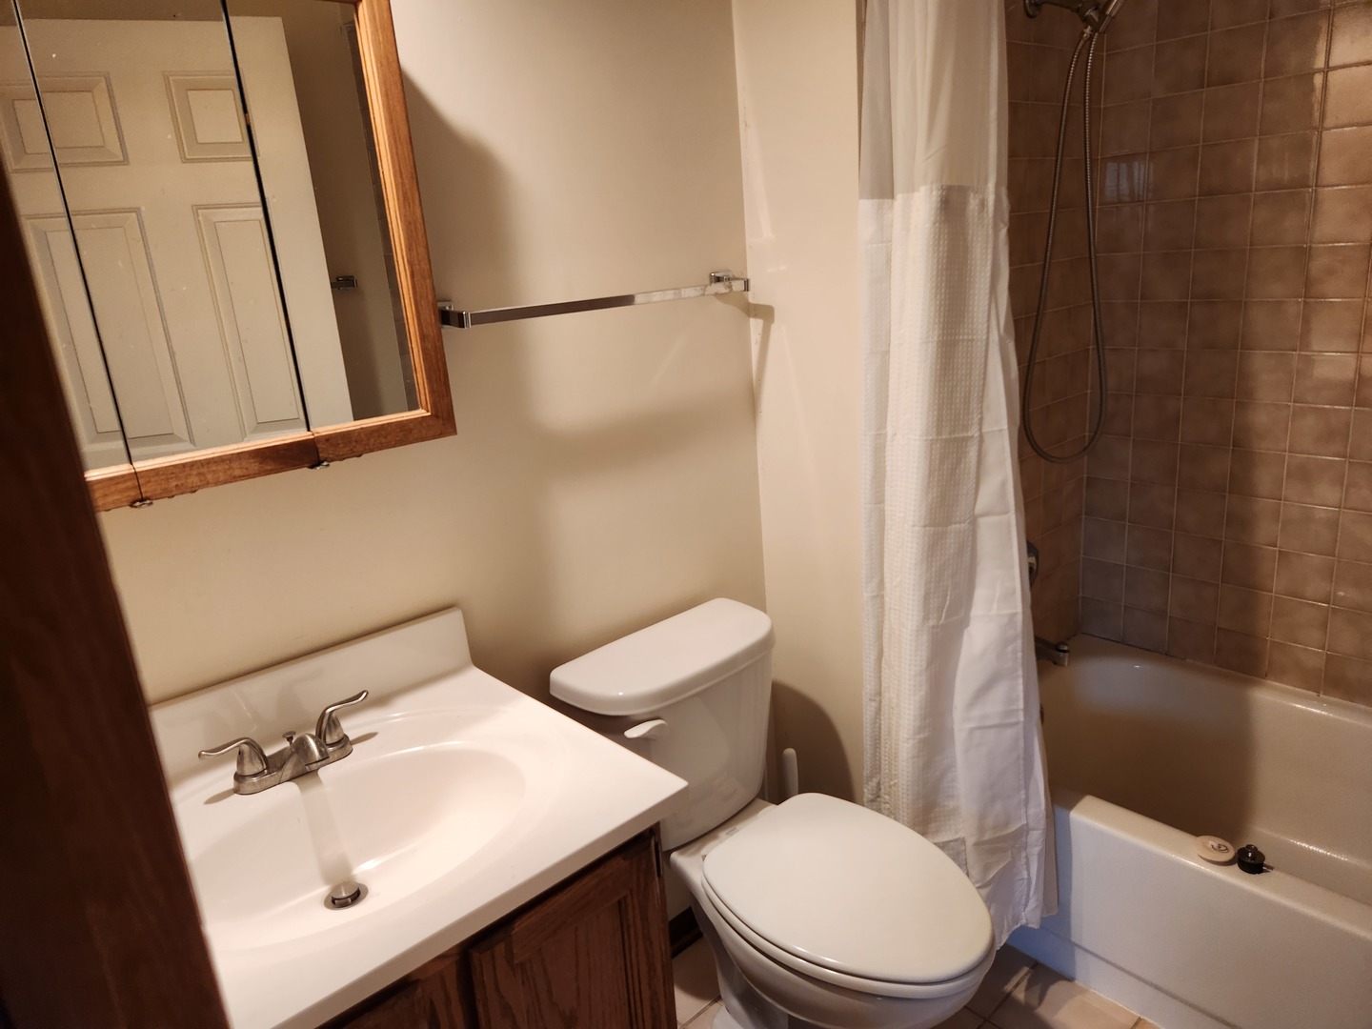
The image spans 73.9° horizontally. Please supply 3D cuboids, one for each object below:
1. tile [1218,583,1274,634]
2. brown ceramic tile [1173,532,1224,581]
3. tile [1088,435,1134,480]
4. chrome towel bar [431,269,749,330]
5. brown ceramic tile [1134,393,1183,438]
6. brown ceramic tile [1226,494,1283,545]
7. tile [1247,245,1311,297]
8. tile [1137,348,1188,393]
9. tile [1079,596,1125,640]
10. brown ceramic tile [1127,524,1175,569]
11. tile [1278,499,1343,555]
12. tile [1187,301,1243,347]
[{"bbox_3d":[1.304,0.221,2.124,0.009,0.108,0.108,-18,21,-38],"label":"tile"},{"bbox_3d":[1.225,0.102,2.182,0.010,0.108,0.108,-18,21,-38],"label":"brown ceramic tile"},{"bbox_3d":[1.063,-0.142,2.284,0.010,0.108,0.108,-18,21,-38],"label":"tile"},{"bbox_3d":[-0.132,-0.365,1.565,0.648,0.054,0.072,-18,21,-39],"label":"chrome towel bar"},{"bbox_3d":[1.127,-0.229,2.174,0.009,0.107,0.107,-19,21,-38],"label":"brown ceramic tile"},{"bbox_3d":[1.291,0.015,2.074,0.009,0.107,0.107,-19,21,-38],"label":"brown ceramic tile"},{"bbox_3d":[1.244,-0.507,1.920,0.009,0.107,0.107,-19,21,-38],"label":"tile"},{"bbox_3d":[1.117,-0.333,2.140,0.010,0.108,0.108,-18,21,-39],"label":"tile"},{"bbox_3d":[1.098,0.275,2.401,0.010,0.104,0.108,-18,21,-39],"label":"tile"},{"bbox_3d":[1.149,0.082,2.255,0.009,0.108,0.108,-18,21,-38],"label":"brown ceramic tile"},{"bbox_3d":[1.364,0.033,1.994,0.009,0.107,0.107,-19,21,-38],"label":"tile"},{"bbox_3d":[1.180,-0.420,2.030,0.010,0.108,0.108,-18,21,-39],"label":"tile"}]

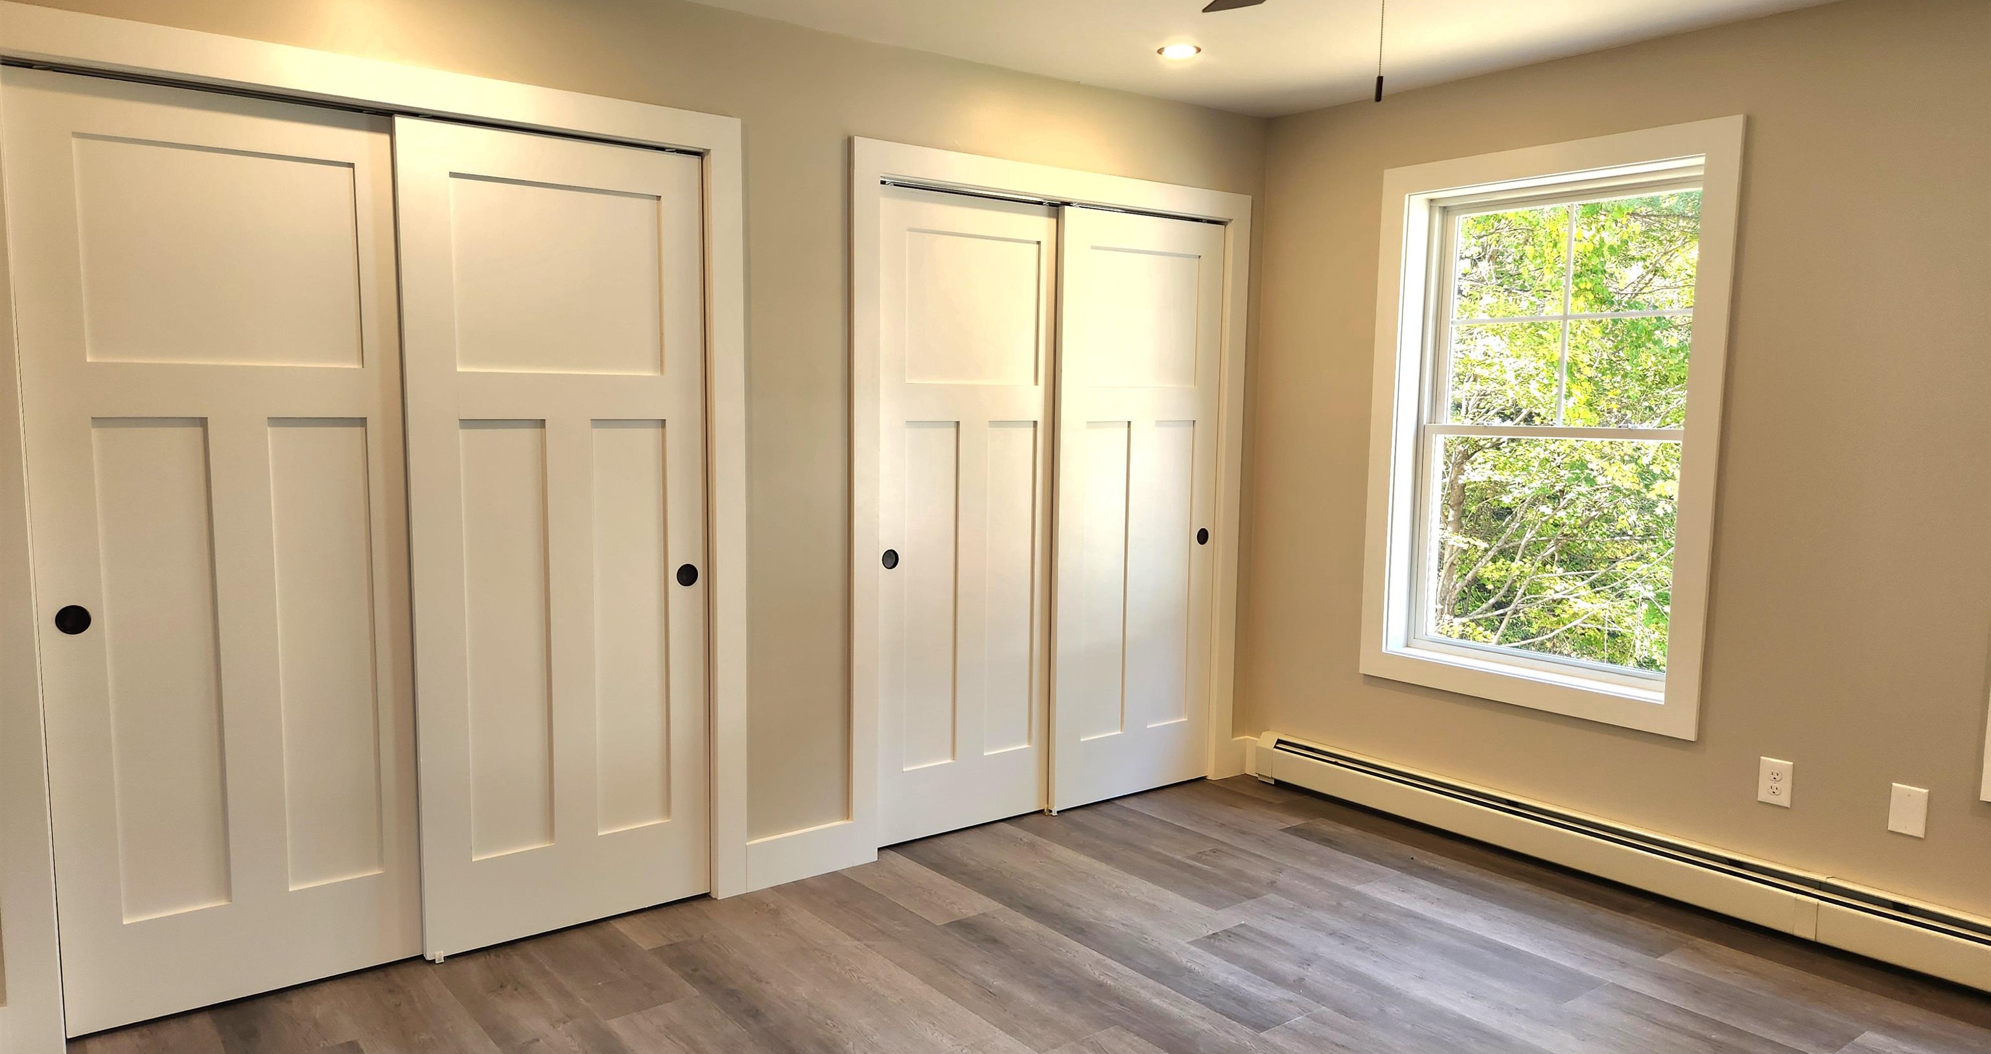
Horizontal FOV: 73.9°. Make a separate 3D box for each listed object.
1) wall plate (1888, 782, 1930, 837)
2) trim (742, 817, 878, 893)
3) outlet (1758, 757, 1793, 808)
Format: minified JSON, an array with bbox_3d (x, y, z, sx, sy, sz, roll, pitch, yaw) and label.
[{"bbox_3d":[2.292,0.712,3.318,0.008,0.122,0.079,-4,7,-38],"label":"wall plate"},{"bbox_3d":[-0.538,0.962,3.900,0.440,0.142,0.018,-4,7,-38],"label":"trim"},{"bbox_3d":[2.102,0.688,3.563,0.008,0.122,0.079,-4,7,-38],"label":"outlet"}]

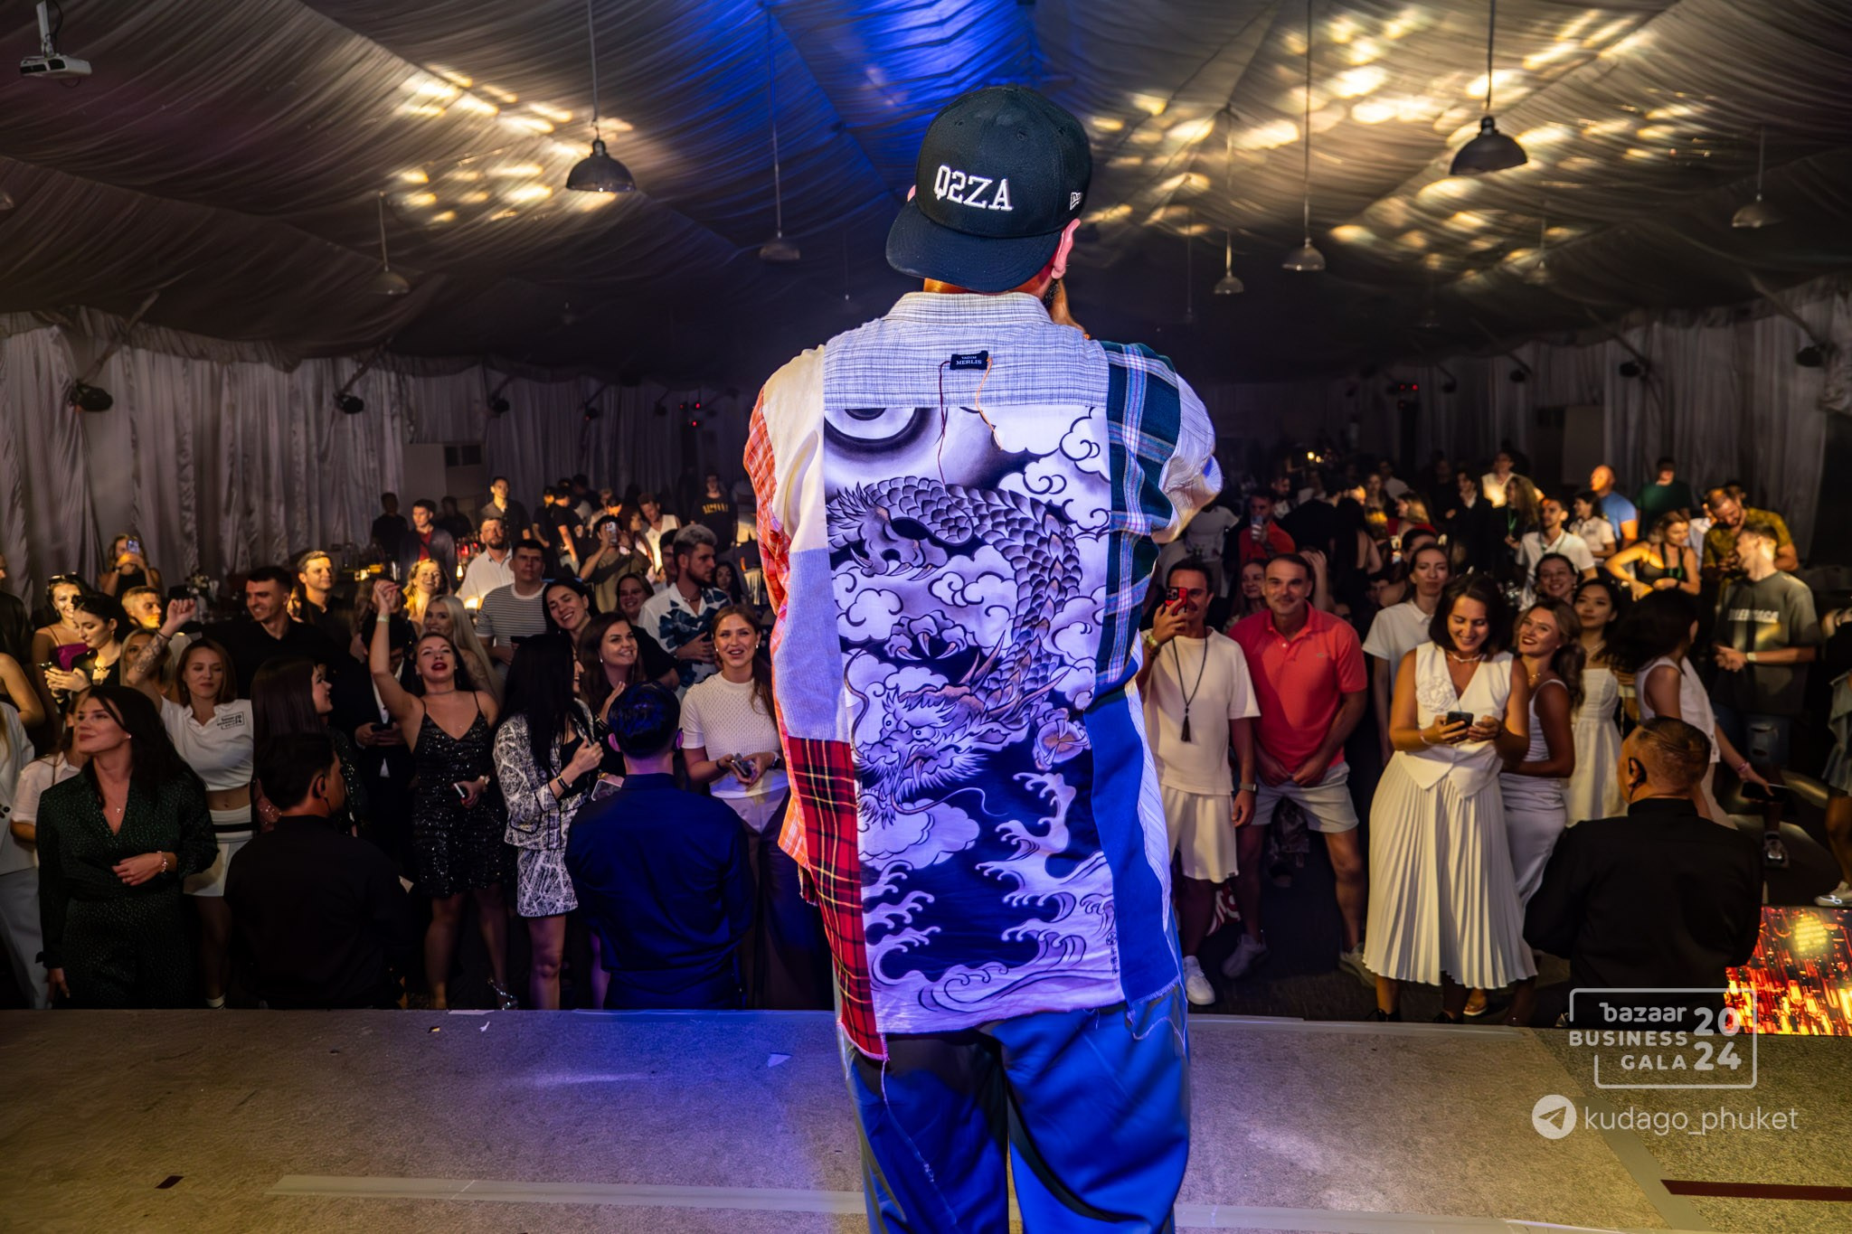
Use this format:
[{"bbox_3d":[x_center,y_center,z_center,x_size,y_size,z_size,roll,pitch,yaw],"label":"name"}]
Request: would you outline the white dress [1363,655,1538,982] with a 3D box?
[{"bbox_3d":[1.900,0.703,4.472,0.580,1.226,0.450,1,9,17],"label":"white dress"}]

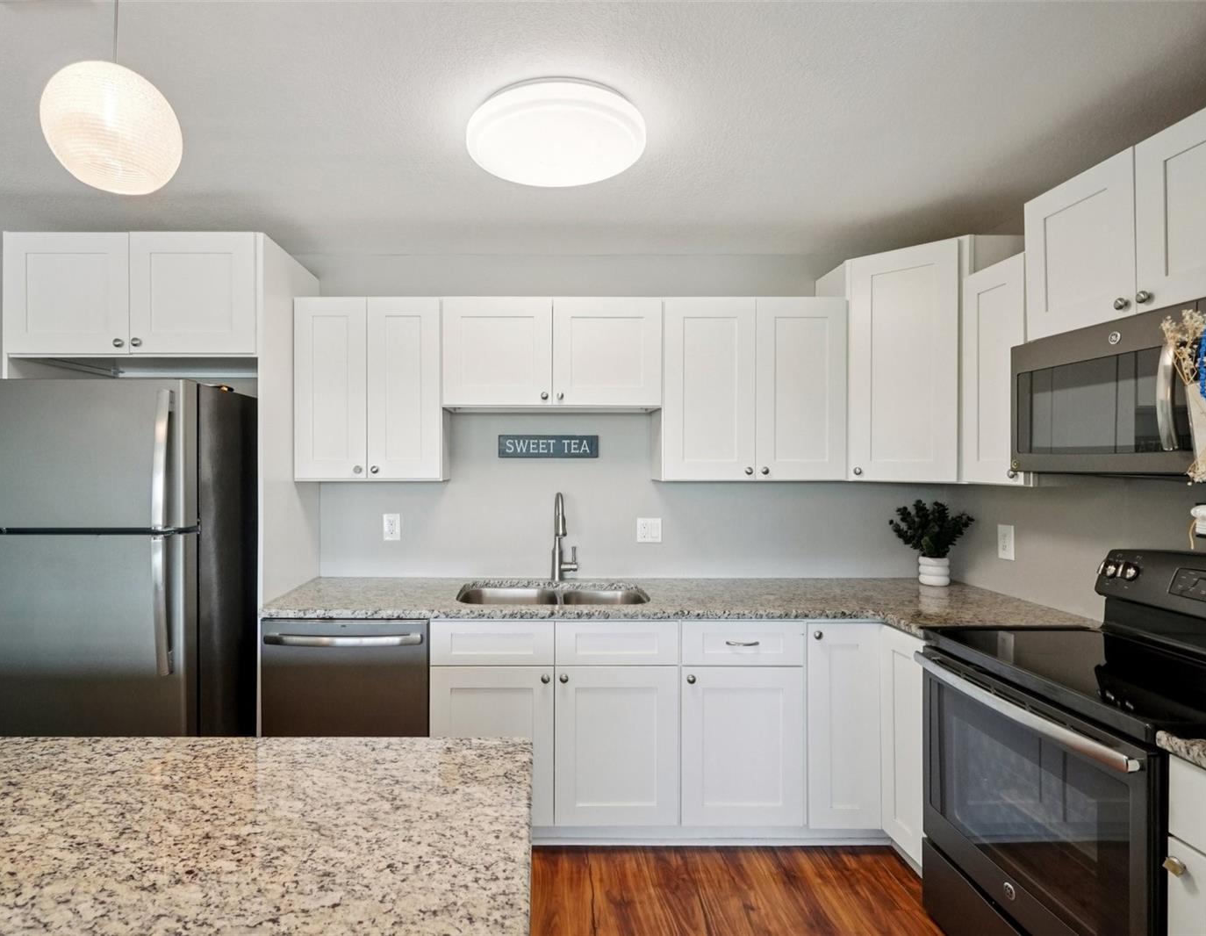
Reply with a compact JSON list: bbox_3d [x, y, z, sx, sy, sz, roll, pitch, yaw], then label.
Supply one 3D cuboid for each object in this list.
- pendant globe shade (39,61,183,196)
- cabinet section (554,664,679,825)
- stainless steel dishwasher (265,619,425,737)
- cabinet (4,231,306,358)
[{"bbox_3d":[-0.733,-0.506,0.880,0.168,0.171,0.168,0,0,0],"label":"pendant globe shade"},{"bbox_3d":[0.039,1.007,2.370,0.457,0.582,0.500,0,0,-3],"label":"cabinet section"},{"bbox_3d":[-0.935,0.975,2.400,0.605,0.850,0.620,0,0,-3],"label":"stainless steel dishwasher"},{"bbox_3d":[-1.728,-0.629,2.425,0.940,0.460,0.610,0,0,0],"label":"cabinet"}]

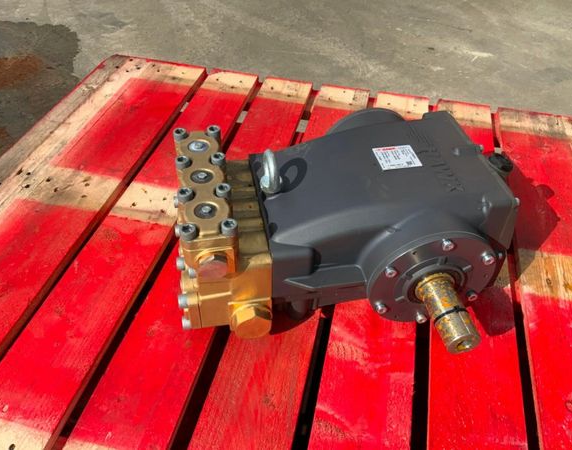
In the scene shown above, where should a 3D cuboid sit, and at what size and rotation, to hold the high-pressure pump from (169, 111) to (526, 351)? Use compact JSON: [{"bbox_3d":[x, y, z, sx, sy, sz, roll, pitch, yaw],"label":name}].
[{"bbox_3d":[0.092,0.009,0.686,0.481,0.231,0.371,-7,45,-9],"label":"high-pressure pump"}]

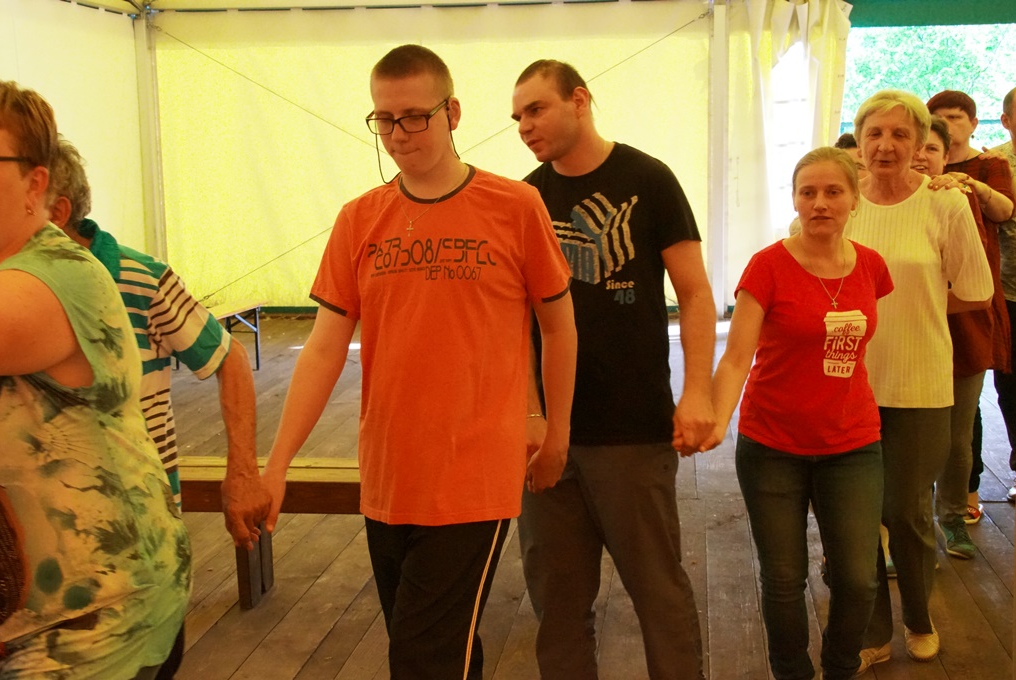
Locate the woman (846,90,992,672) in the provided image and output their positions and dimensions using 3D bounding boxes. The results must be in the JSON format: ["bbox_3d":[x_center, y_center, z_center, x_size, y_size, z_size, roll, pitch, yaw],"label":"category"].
[{"bbox_3d":[1.101,0.115,3.685,0.540,1.645,0.470,2,8,22],"label":"woman"}]

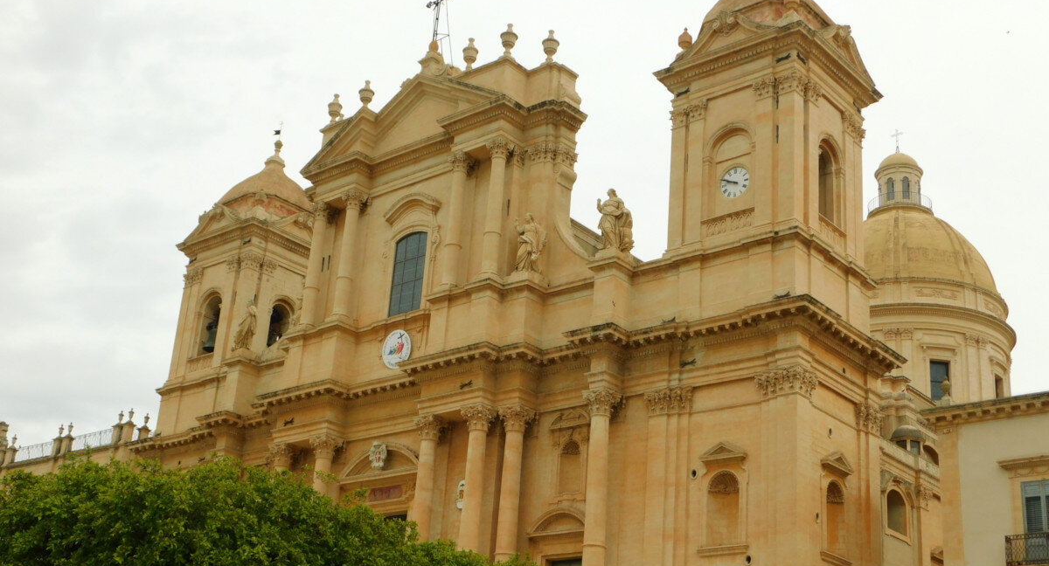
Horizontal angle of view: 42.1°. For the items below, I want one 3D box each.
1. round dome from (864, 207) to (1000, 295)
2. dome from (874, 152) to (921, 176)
[{"bbox_3d":[27.629,-1.108,100.337,14.399,7.815,14.399,4,-23,2],"label":"round dome"},{"bbox_3d":[28.273,-8.895,103.556,3.542,2.156,3.542,-14,-29,38],"label":"dome"}]

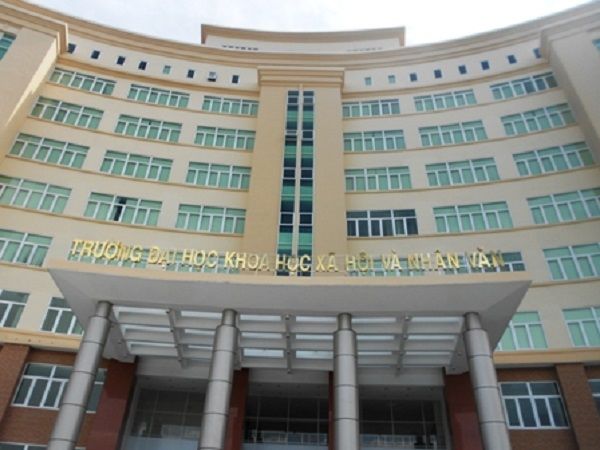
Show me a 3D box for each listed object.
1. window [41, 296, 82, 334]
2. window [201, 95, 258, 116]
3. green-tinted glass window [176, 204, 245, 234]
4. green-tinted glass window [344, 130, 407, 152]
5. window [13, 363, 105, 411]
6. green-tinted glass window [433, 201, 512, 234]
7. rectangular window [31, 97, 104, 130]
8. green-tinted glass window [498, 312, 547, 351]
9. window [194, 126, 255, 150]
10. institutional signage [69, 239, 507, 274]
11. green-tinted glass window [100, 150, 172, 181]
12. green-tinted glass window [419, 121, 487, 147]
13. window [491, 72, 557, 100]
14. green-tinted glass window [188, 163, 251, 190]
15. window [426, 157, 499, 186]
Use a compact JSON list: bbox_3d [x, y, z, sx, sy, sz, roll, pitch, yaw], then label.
[{"bbox_3d":[-11.324,5.058,24.273,4.380,1.890,0.150,8,-35,-8],"label":"window"},{"bbox_3d":[-5.288,-9.133,34.735,4.261,1.545,0.200,4,-35,-3],"label":"window"},{"bbox_3d":[-5.671,-0.378,28.959,4.344,1.870,0.150,5,-35,-3],"label":"green-tinted glass window"},{"bbox_3d":[5.429,-6.138,32.824,4.369,1.870,0.150,-2,-35,6],"label":"green-tinted glass window"},{"bbox_3d":[-11.635,7.918,21.973,3.754,2.016,0.200,8,-35,-8],"label":"window"},{"bbox_3d":[10.643,-0.477,27.863,4.391,1.870,0.150,-5,-35,11],"label":"green-tinted glass window"},{"bbox_3d":[-16.175,-7.862,31.585,4.347,1.870,0.150,11,-36,-13],"label":"rectangular window"},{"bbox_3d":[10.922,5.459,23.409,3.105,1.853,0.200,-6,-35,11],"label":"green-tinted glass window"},{"bbox_3d":[-5.395,-6.286,32.773,4.261,1.812,0.200,4,-35,-3],"label":"window"},{"bbox_3d":[-0.538,1.283,18.073,17.065,1.058,0.825,1,-35,1],"label":"institutional signage"},{"bbox_3d":[-10.961,-3.967,30.496,4.380,1.870,0.150,8,-35,-8],"label":"green-tinted glass window"},{"bbox_3d":[10.885,-6.484,32.004,4.391,1.870,0.150,-5,-35,11],"label":"green-tinted glass window"},{"bbox_3d":[16.140,-9.897,32.456,4.187,1.545,0.200,-9,-36,15],"label":"window"},{"bbox_3d":[-5.550,-3.381,31.030,4.344,1.870,0.150,5,-35,-3],"label":"green-tinted glass window"},{"bbox_3d":[10.655,-3.454,29.698,4.339,1.843,0.200,-5,-35,11],"label":"window"}]

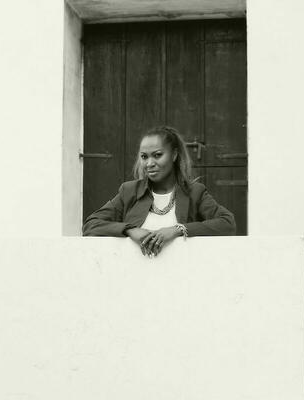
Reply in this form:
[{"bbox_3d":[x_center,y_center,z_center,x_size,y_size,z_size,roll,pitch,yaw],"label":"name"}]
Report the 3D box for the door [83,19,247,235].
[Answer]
[{"bbox_3d":[0.080,-0.074,4.439,1.040,2.130,0.070,0,-3,7],"label":"door"}]

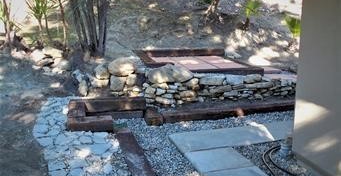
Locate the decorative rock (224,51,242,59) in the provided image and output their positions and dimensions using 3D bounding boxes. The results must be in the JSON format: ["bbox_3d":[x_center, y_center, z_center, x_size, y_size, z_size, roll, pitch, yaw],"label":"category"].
[{"bbox_3d":[1.297,-0.690,7.100,0.343,0.144,0.260,-1,13,0],"label":"decorative rock"}]

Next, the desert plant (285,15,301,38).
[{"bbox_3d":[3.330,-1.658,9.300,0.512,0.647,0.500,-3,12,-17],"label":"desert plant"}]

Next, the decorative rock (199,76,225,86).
[{"bbox_3d":[0.632,-0.100,5.320,0.375,0.112,0.240,-5,14,-18],"label":"decorative rock"}]

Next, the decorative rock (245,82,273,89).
[{"bbox_3d":[1.653,-0.053,6.450,0.527,0.101,0.240,-3,12,-10],"label":"decorative rock"}]

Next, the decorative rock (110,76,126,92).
[{"bbox_3d":[-0.936,-0.072,6.150,0.267,0.253,0.230,-2,12,-6],"label":"decorative rock"}]

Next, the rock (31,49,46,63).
[{"bbox_3d":[-2.870,-0.707,7.500,0.267,0.282,0.300,-1,13,0],"label":"rock"}]

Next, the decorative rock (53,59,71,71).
[{"bbox_3d":[-2.307,-0.497,7.300,0.321,0.229,0.290,-1,13,0],"label":"decorative rock"}]

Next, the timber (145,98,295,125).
[{"bbox_3d":[0.894,0.392,5.899,2.734,0.170,0.230,-3,12,-17],"label":"timber"}]

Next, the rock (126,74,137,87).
[{"bbox_3d":[-0.597,-0.115,5.280,0.132,0.165,0.160,-5,14,-18],"label":"rock"}]

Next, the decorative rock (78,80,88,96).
[{"bbox_3d":[-1.560,0.007,6.200,0.165,0.266,0.180,-2,12,-6],"label":"decorative rock"}]

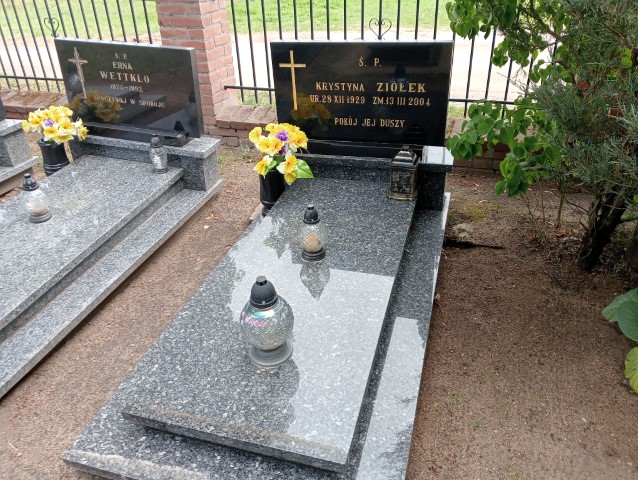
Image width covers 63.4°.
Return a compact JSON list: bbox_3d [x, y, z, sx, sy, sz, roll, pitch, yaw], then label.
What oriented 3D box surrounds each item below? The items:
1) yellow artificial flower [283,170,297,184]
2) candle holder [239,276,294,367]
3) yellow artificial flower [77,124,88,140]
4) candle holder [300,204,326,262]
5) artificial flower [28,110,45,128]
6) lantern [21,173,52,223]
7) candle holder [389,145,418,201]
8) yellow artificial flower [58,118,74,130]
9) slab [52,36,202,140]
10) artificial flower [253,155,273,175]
[{"bbox_3d":[-0.150,-0.318,2.631,0.071,0.071,0.070,-1,54,3],"label":"yellow artificial flower"},{"bbox_3d":[-0.174,0.251,1.692,0.183,0.318,0.183,-2,32,1],"label":"candle holder"},{"bbox_3d":[-1.347,-0.613,2.943,0.060,0.090,0.080,-3,27,29],"label":"yellow artificial flower"},{"bbox_3d":[-0.028,-0.038,2.204,0.107,0.247,0.107,-2,32,1],"label":"candle holder"},{"bbox_3d":[-1.575,-0.672,2.879,0.090,0.090,0.060,-4,16,-3],"label":"artificial flower"},{"bbox_3d":[-1.445,-0.223,2.617,0.125,0.250,0.125,9,36,14],"label":"lantern"},{"bbox_3d":[0.408,-0.336,2.507,0.125,0.250,0.125,7,32,15],"label":"candle holder"},{"bbox_3d":[-1.480,-0.677,3.027,0.094,0.076,0.070,-2,32,1],"label":"yellow artificial flower"},{"bbox_3d":[-1.149,-0.924,3.147,0.942,0.519,0.075,11,32,16],"label":"slab"},{"bbox_3d":[-0.289,-0.386,2.640,0.097,0.092,0.075,24,52,36],"label":"artificial flower"}]

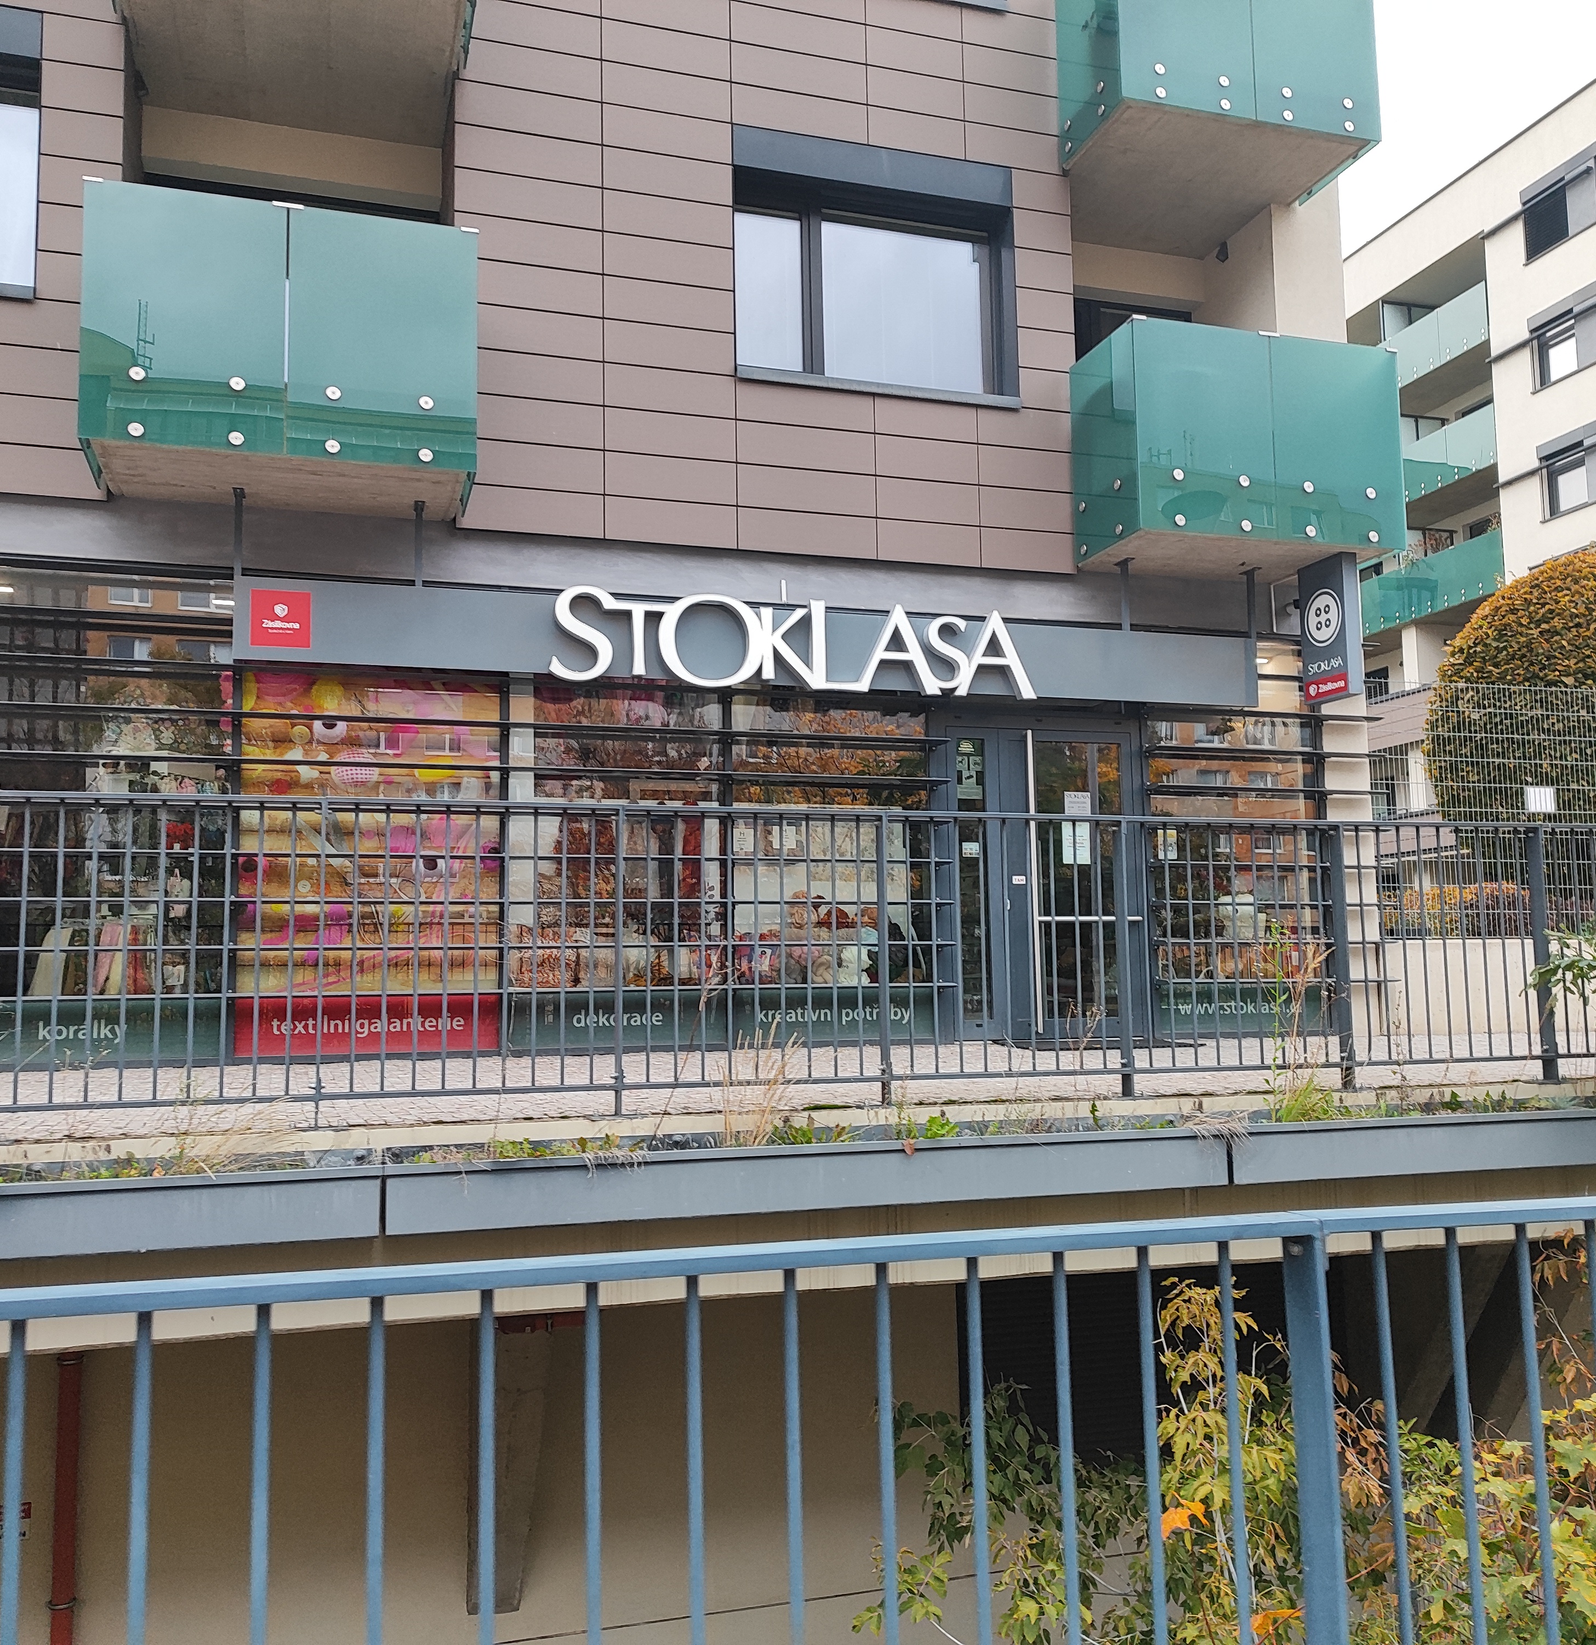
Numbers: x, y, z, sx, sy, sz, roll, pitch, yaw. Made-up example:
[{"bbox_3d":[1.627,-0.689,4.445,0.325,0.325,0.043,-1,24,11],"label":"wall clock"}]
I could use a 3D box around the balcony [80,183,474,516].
[{"bbox_3d":[-2.975,-2.697,8.901,2.101,1.433,0.921,1,-6,-18],"label":"balcony"}]

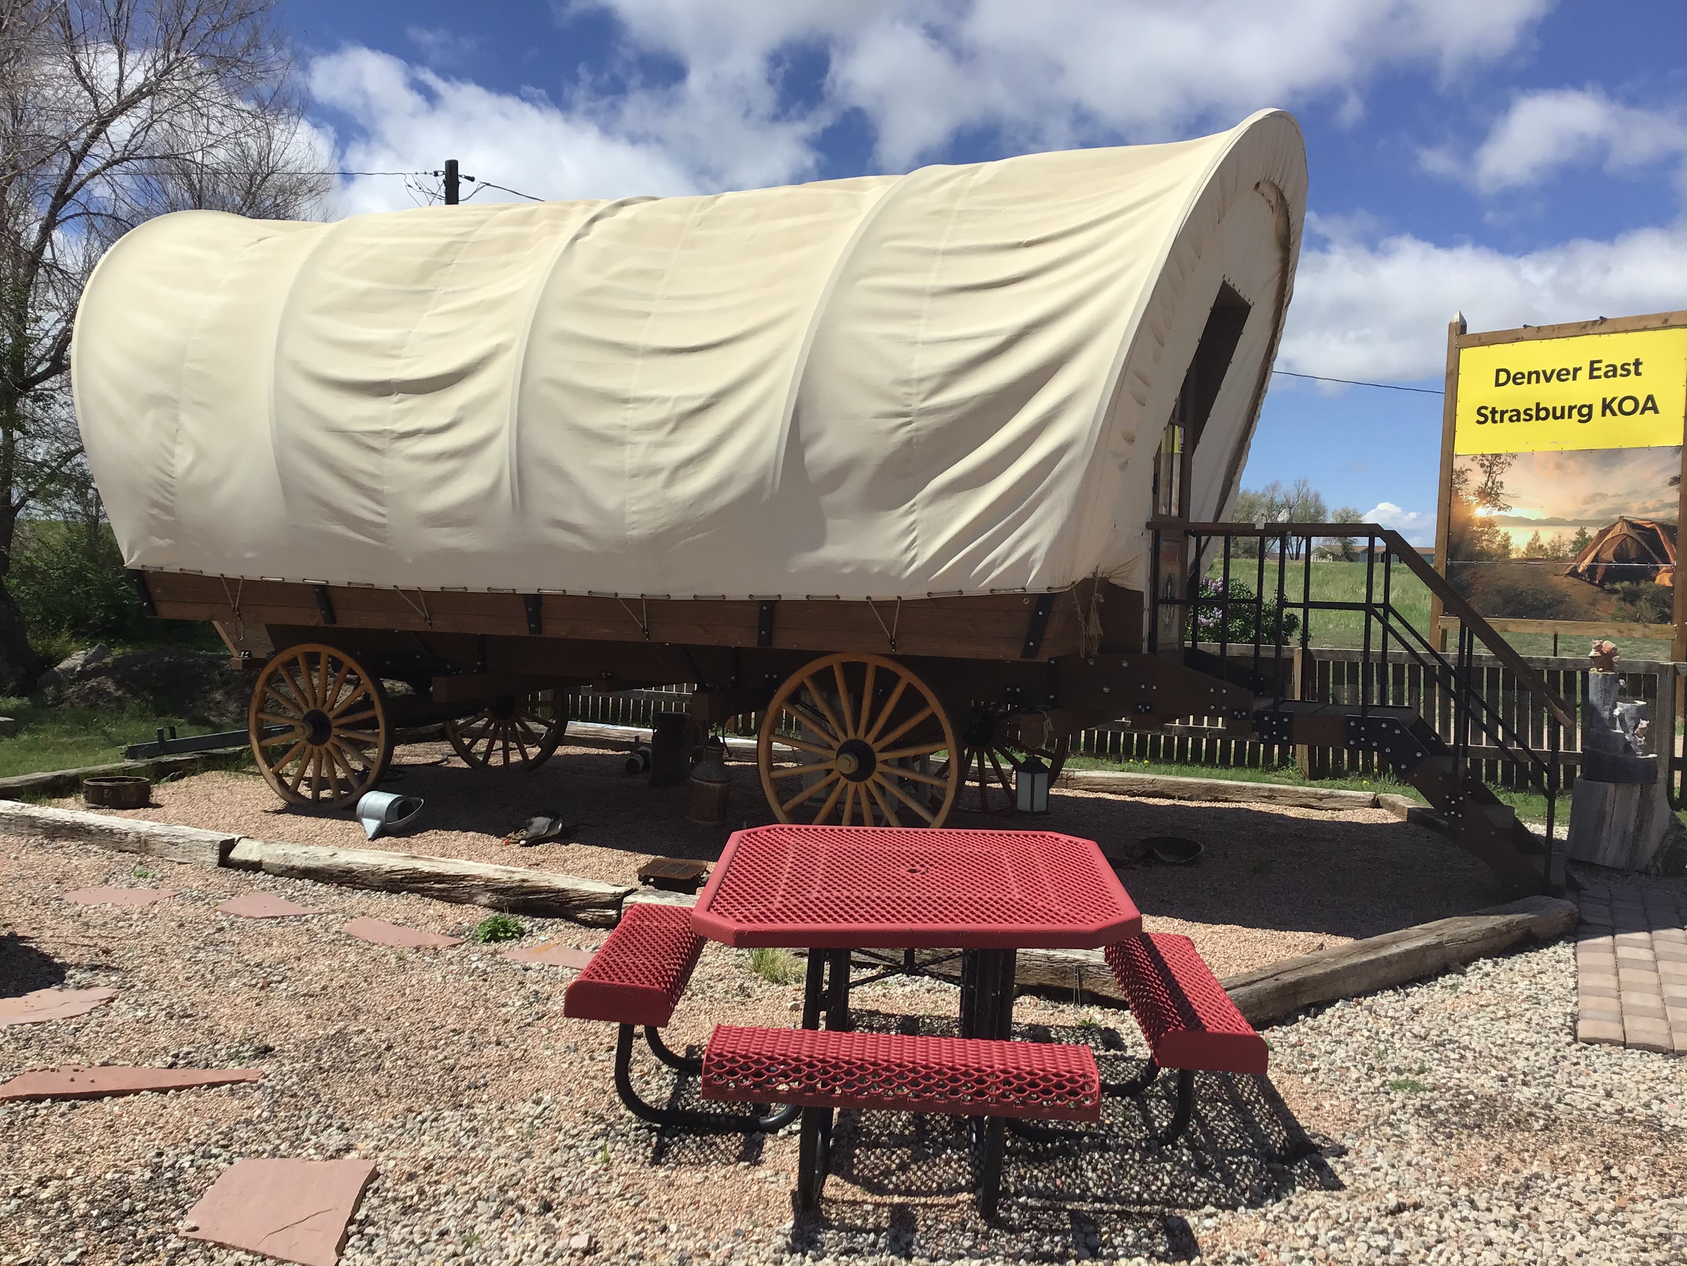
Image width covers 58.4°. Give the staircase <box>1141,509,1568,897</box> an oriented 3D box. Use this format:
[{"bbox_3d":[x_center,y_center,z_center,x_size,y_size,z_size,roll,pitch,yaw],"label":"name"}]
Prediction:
[{"bbox_3d":[2.696,0.288,7.856,1.995,1.711,0.972,2,2,25],"label":"staircase"}]

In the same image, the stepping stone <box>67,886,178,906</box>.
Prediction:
[{"bbox_3d":[-3.319,1.219,6.872,0.500,0.040,0.350,2,3,12],"label":"stepping stone"}]

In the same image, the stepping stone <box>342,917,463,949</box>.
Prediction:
[{"bbox_3d":[-1.883,1.273,6.278,0.650,0.040,0.250,3,3,35],"label":"stepping stone"}]

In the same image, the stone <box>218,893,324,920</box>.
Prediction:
[{"bbox_3d":[-2.588,1.240,6.717,0.590,0.040,0.340,4,4,43],"label":"stone"}]

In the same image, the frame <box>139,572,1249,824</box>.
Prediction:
[{"bbox_3d":[-0.878,0.384,9.540,6.967,1.560,2.835,2,2,25],"label":"frame"}]

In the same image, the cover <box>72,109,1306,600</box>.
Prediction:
[{"bbox_3d":[-1.093,-1.621,9.592,7.696,2.694,3.321,2,2,25],"label":"cover"}]

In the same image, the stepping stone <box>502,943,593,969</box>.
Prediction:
[{"bbox_3d":[-1.095,1.302,5.955,0.540,0.040,0.300,3,3,33],"label":"stepping stone"}]

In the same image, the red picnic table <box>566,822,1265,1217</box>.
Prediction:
[{"bbox_3d":[0.202,1.065,4.466,1.860,0.730,1.860,2,3,3],"label":"red picnic table"}]

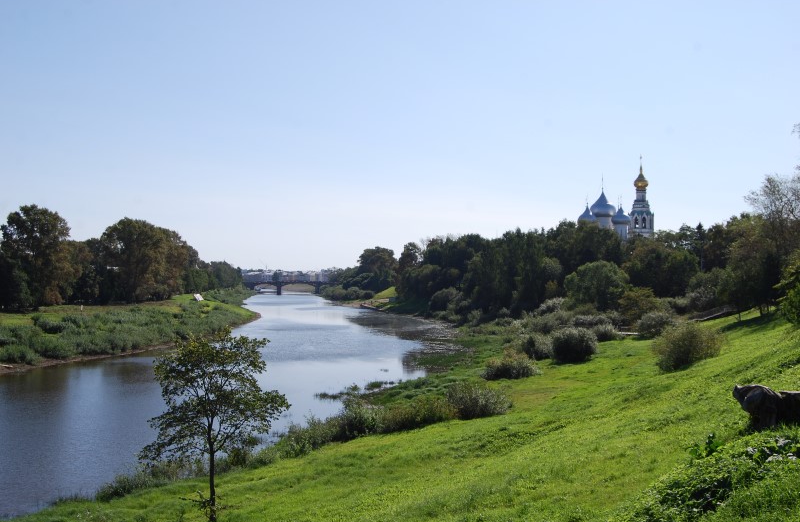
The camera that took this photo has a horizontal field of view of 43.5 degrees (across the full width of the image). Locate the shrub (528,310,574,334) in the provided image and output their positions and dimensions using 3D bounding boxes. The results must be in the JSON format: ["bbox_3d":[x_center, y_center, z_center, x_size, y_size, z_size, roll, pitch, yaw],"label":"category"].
[{"bbox_3d":[24.658,9.847,163.000,7.490,3.910,6.300,0,-1,0],"label":"shrub"}]

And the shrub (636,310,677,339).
[{"bbox_3d":[34.320,8.496,134.000,5.350,4.010,5.000,0,-1,0],"label":"shrub"}]

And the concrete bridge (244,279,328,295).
[{"bbox_3d":[-100.200,24.039,900.000,79.080,13.930,15.000,0,-1,-6],"label":"concrete bridge"}]

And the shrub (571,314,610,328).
[{"bbox_3d":[32.506,10.354,170.000,6.450,2.890,5.000,0,-1,0],"label":"shrub"}]

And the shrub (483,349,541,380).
[{"bbox_3d":[10.911,10.128,98.000,5.680,2.940,5.000,0,-1,0],"label":"shrub"}]

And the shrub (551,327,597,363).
[{"bbox_3d":[19.056,9.281,110.000,5.050,3.950,4.800,0,-1,0],"label":"shrub"}]

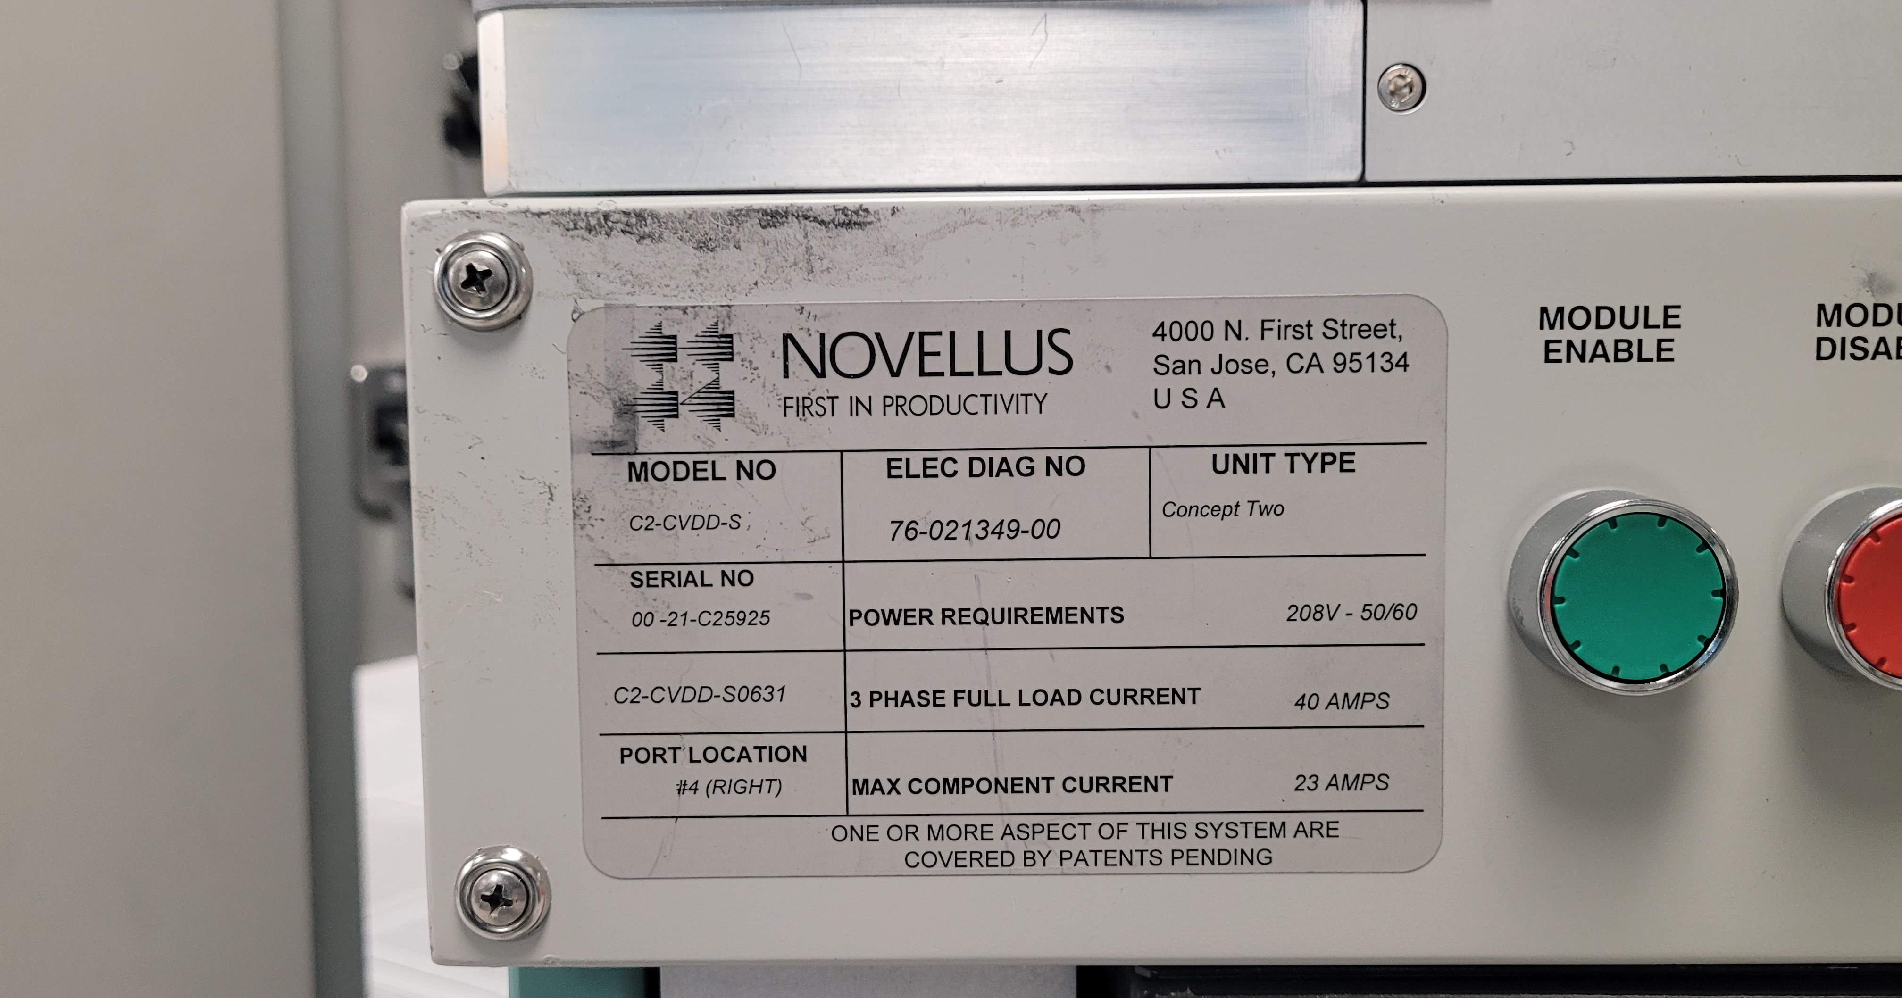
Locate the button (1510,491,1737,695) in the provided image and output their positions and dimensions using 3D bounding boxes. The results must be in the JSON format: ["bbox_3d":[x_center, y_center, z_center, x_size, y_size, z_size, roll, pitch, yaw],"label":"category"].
[{"bbox_3d":[0.098,0.014,0.208,0.030,0.030,0.010,-1,3,1],"label":"button"}]

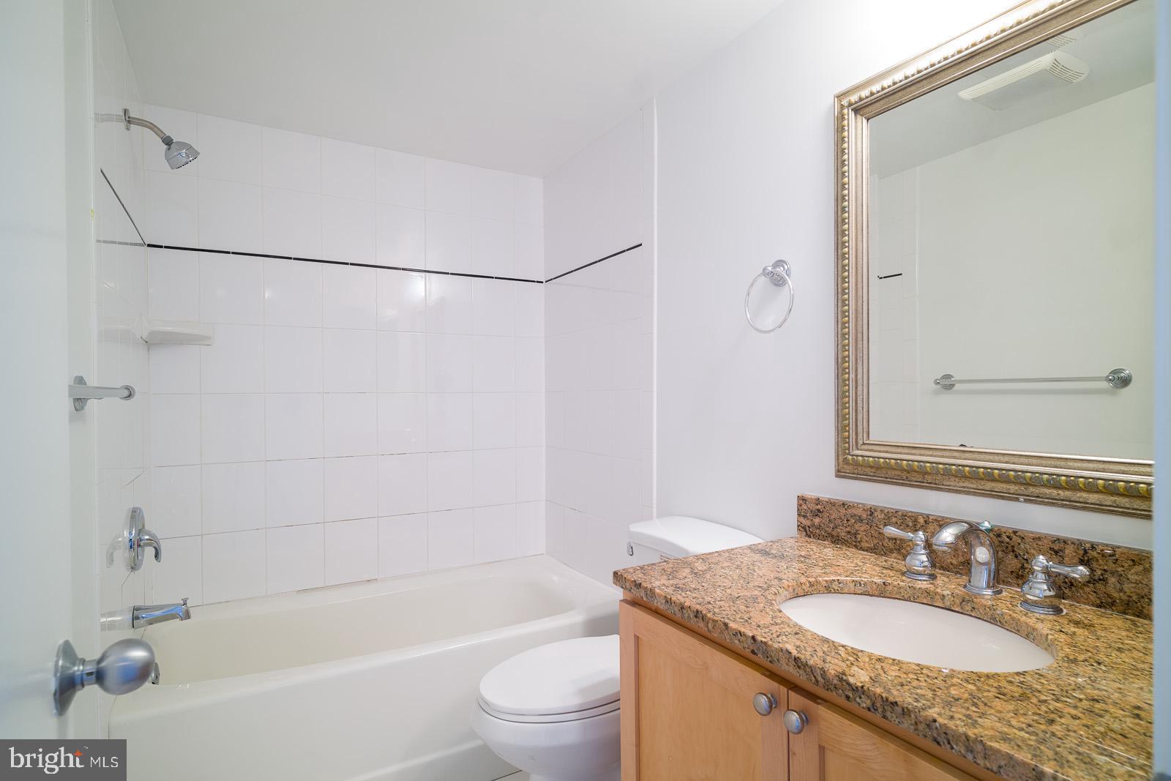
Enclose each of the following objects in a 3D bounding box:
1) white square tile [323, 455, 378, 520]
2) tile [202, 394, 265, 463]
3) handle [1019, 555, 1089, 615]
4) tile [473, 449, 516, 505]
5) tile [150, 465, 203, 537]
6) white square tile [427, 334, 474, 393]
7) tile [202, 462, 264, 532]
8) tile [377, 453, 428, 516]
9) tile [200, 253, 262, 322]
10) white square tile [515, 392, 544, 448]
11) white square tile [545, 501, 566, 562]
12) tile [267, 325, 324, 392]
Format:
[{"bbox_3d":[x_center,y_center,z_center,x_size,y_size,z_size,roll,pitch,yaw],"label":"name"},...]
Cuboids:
[{"bbox_3d":[-0.939,0.393,2.349,0.201,0.251,0.010,0,-1,-29],"label":"white square tile"},{"bbox_3d":[-1.301,0.140,2.169,0.200,0.253,0.010,0,-1,-28],"label":"tile"},{"bbox_3d":[0.755,0.312,0.940,0.058,0.086,0.098,0,-1,-21],"label":"handle"},{"bbox_3d":[-0.408,0.391,2.643,0.201,0.251,0.010,0,-1,-29],"label":"tile"},{"bbox_3d":[-1.458,0.398,2.085,0.150,0.254,0.010,0,0,-29],"label":"tile"},{"bbox_3d":[-0.594,-0.119,2.564,0.202,0.254,0.010,0,0,-29],"label":"white square tile"},{"bbox_3d":[-1.303,0.397,2.171,0.202,0.254,0.010,0,0,-29],"label":"tile"},{"bbox_3d":[-0.766,0.392,2.462,0.201,0.252,0.010,0,0,-28],"label":"tile"},{"bbox_3d":[-1.307,-0.369,2.173,0.201,0.257,0.010,0,0,-28],"label":"tile"},{"bbox_3d":[-0.257,0.136,2.731,0.146,0.252,0.010,0,-1,-29],"label":"white square tile"},{"bbox_3d":[-0.134,0.642,2.682,0.010,0.248,0.178,0,-1,-31],"label":"white square tile"},{"bbox_3d":[-1.127,-0.114,2.269,0.201,0.252,0.010,0,0,-28],"label":"tile"}]

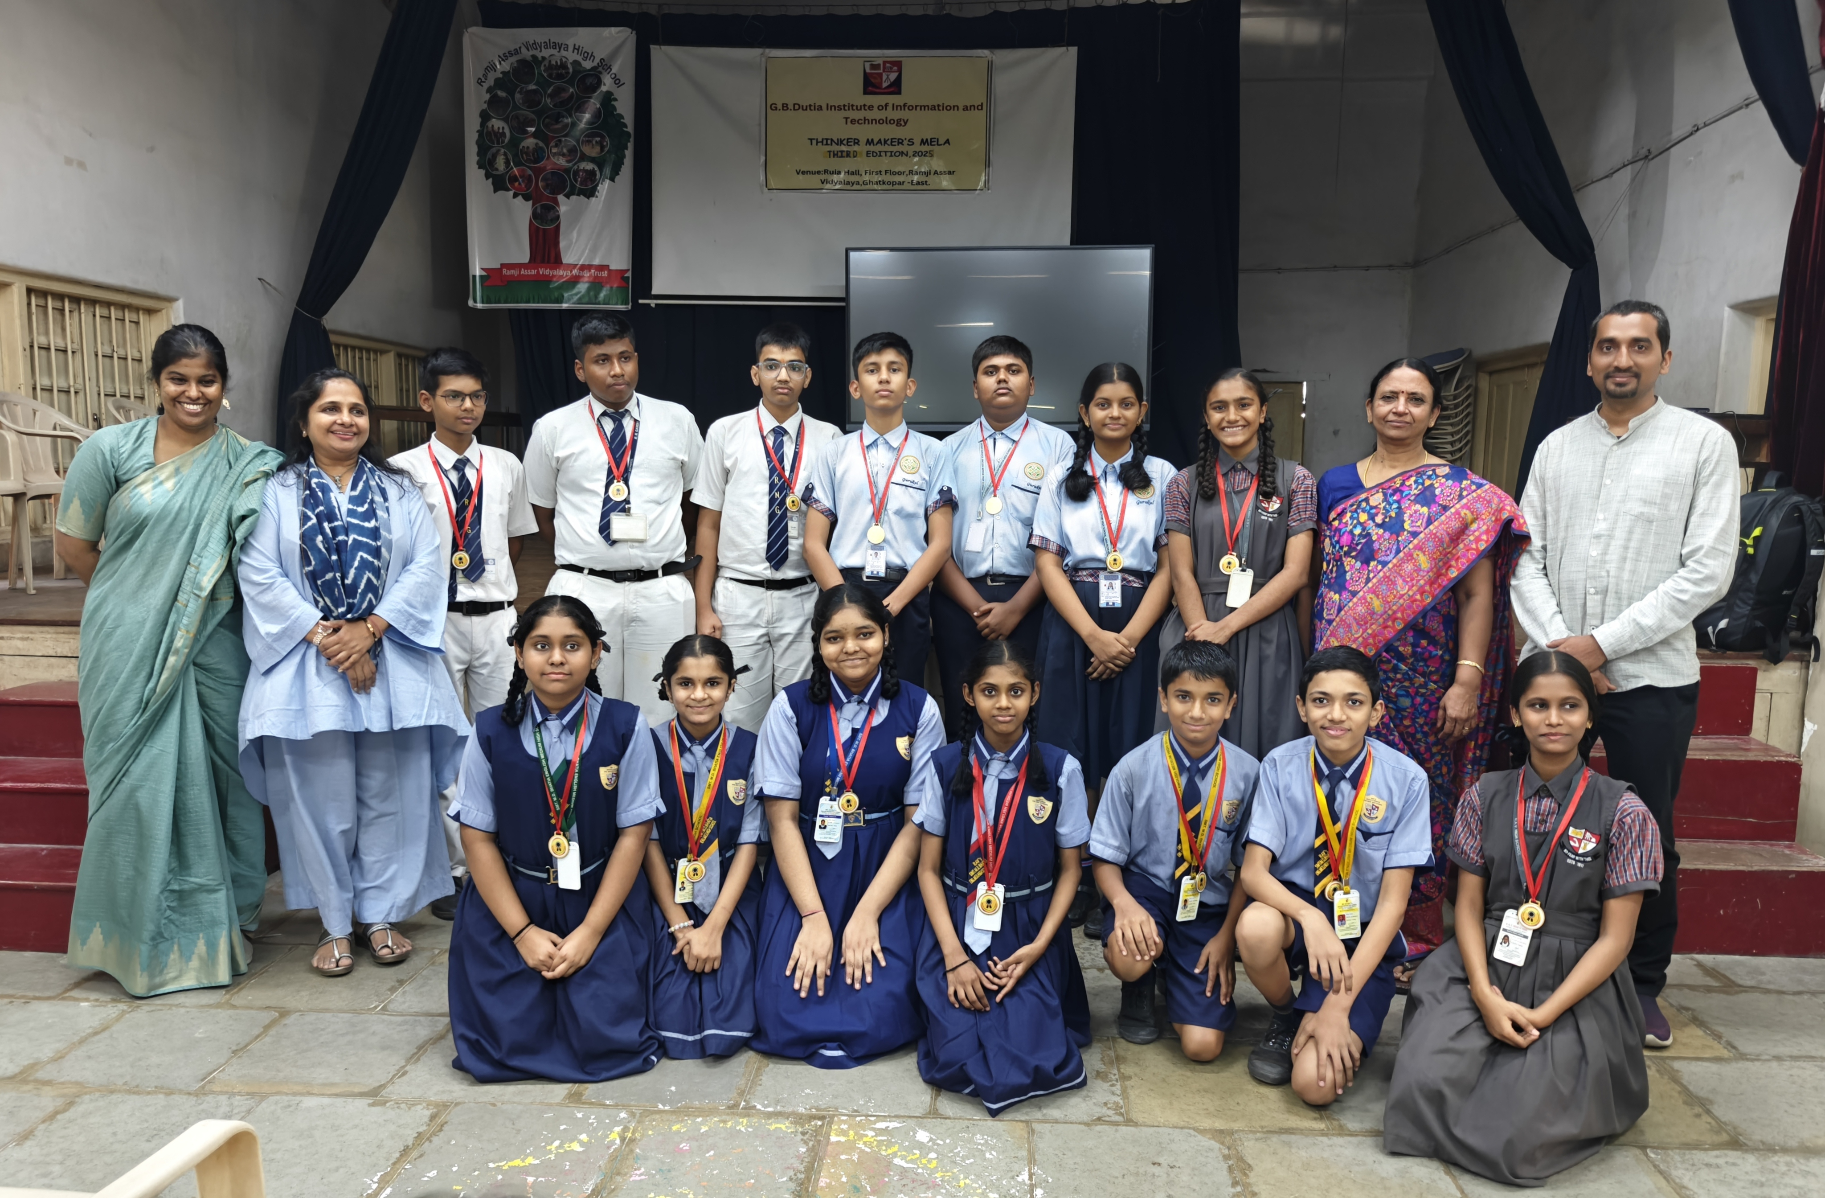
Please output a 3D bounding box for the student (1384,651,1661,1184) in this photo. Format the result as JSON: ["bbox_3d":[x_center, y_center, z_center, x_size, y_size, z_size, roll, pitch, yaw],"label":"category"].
[{"bbox_3d":[1.245,0.576,2.476,0.470,0.939,0.560,4,8,26],"label":"student"}]

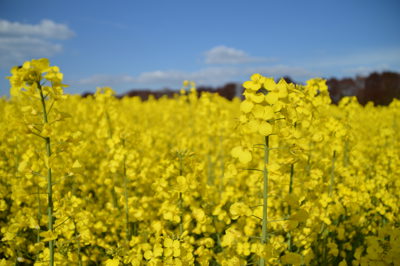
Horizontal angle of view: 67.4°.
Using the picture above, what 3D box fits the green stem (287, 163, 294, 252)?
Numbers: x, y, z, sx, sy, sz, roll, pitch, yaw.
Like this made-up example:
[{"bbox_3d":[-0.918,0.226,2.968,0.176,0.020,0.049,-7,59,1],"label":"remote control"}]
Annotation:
[{"bbox_3d":[0.145,0.119,0.480,0.006,0.150,0.006,1,6,0],"label":"green stem"}]

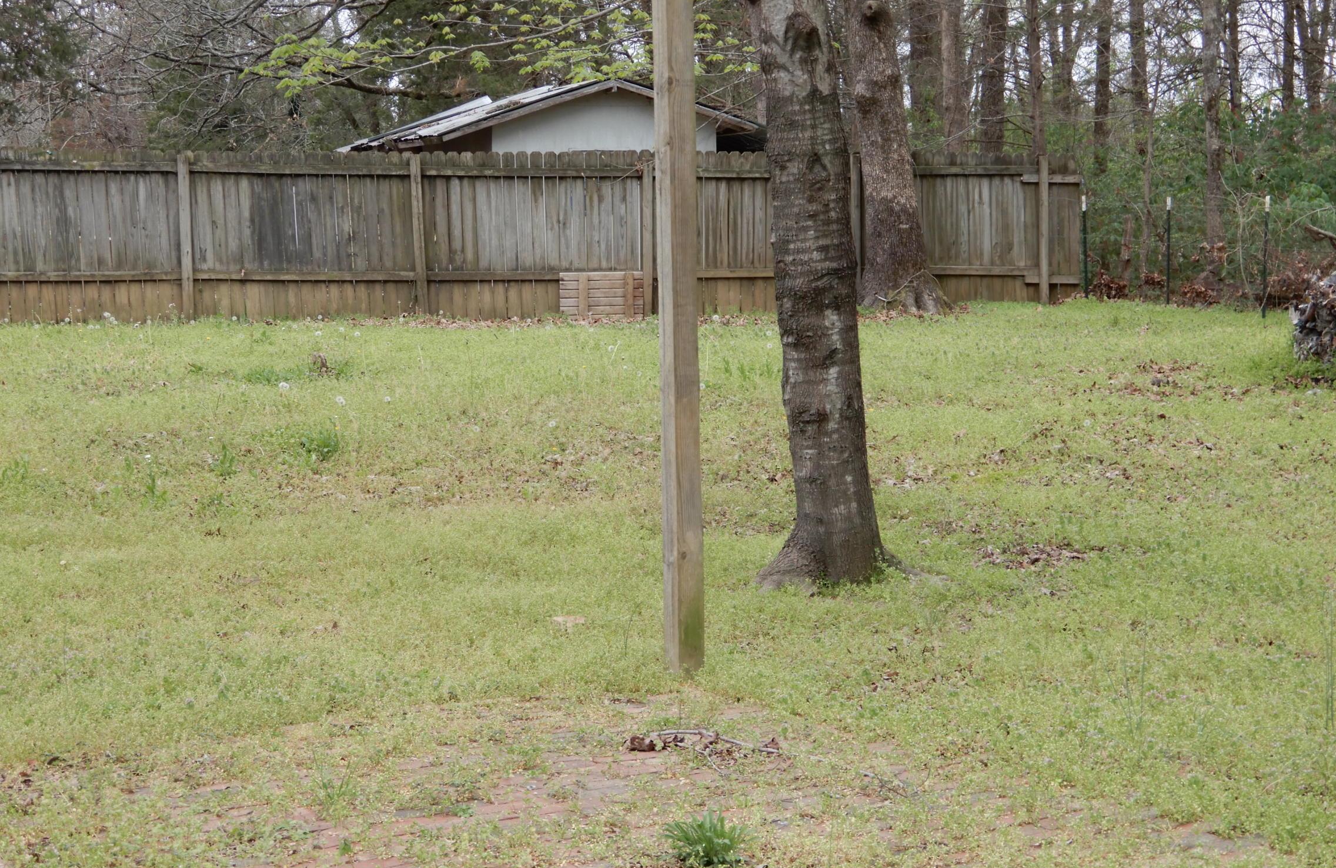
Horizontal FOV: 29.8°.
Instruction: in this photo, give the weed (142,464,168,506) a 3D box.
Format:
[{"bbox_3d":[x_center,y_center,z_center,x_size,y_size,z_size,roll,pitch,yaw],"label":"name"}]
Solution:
[{"bbox_3d":[-2.676,0.267,13.100,0.140,0.205,0.140,0,6,0],"label":"weed"}]

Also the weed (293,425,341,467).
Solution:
[{"bbox_3d":[-2.072,0.071,14.800,0.280,0.215,0.260,0,6,0],"label":"weed"}]

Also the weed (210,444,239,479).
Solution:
[{"bbox_3d":[-2.508,0.154,14.200,0.165,0.175,0.160,0,6,0],"label":"weed"}]

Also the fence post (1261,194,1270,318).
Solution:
[{"bbox_3d":[6.007,-1.777,25.200,0.050,1.235,0.050,0,6,0],"label":"fence post"}]

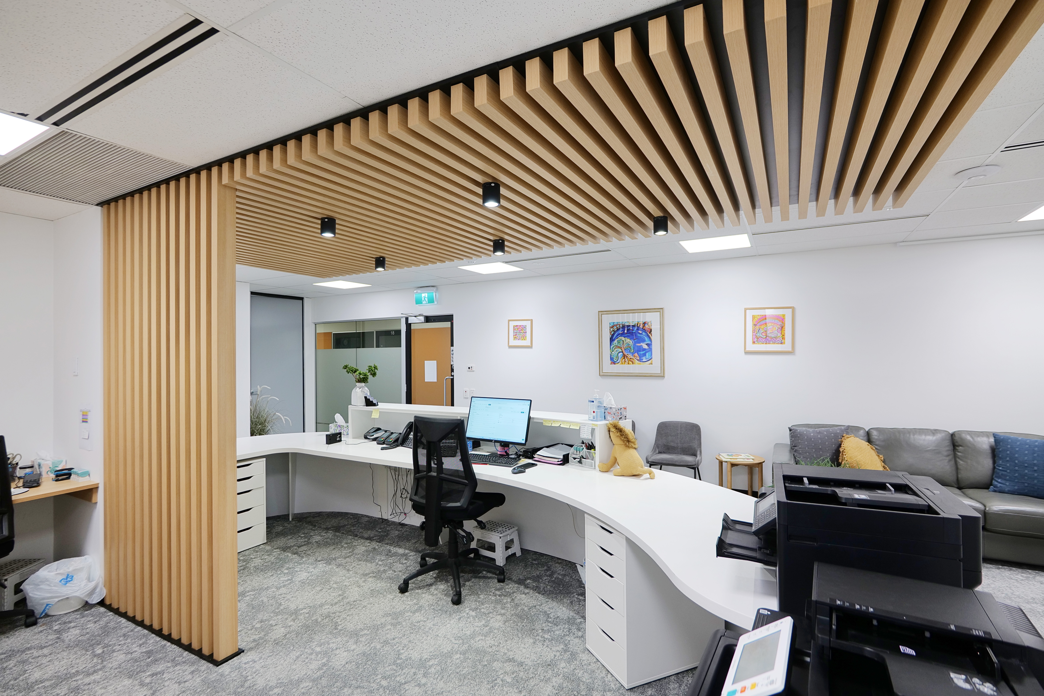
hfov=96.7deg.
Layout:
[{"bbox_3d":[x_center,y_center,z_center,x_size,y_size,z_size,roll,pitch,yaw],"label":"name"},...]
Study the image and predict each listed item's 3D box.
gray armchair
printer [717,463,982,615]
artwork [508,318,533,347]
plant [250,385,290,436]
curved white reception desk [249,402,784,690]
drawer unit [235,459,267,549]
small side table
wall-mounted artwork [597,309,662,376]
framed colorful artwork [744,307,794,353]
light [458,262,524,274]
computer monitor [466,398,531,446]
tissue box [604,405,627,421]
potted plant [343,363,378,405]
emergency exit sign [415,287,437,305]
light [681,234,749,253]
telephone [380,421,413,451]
[{"bbox_3d":[1.616,1.198,4.848,0.550,0.810,0.580,0,0,21],"label":"gray armchair"},{"bbox_3d":[1.031,0.657,1.609,0.660,0.370,0.500,0,0,21],"label":"printer"},{"bbox_3d":[-0.014,-0.193,6.166,0.370,0.367,0.030,0,0,30],"label":"artwork"},{"bbox_3d":[-4.029,1.086,6.998,0.900,1.050,0.850,0,0,-31],"label":"plant"},{"bbox_3d":[-0.668,1.071,3.372,4.750,1.070,1.930,0,0,30],"label":"curved white reception desk"},{"bbox_3d":[-2.445,1.249,3.796,0.580,0.700,0.360,0,0,29],"label":"drawer unit"},{"bbox_3d":[2.163,1.348,4.579,0.485,0.500,0.485,0,0,30],"label":"small side table"},{"bbox_3d":[1.264,-0.052,5.411,0.775,0.790,0.030,0,0,29],"label":"wall-mounted artwork"},{"bbox_3d":[2.531,-0.178,4.757,0.452,0.468,0.030,0,0,30],"label":"framed colorful artwork"},{"bbox_3d":[-0.352,-0.948,5.481,0.590,0.030,0.590,0,0,29],"label":"light"},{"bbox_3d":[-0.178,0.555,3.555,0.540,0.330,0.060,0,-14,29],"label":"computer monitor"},{"bbox_3d":[0.675,0.477,3.459,0.117,0.105,0.200,0,0,-38],"label":"tissue box"},{"bbox_3d":[-1.547,0.362,4.504,0.320,0.400,0.270,0,0,3],"label":"potted plant"},{"bbox_3d":[-1.468,-0.794,7.074,0.355,0.260,0.110,0,0,29],"label":"emergency exit sign"},{"bbox_3d":[1.792,-0.963,4.280,0.590,0.030,0.590,0,0,29],"label":"light"},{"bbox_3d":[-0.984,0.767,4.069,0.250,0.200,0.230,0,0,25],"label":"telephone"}]

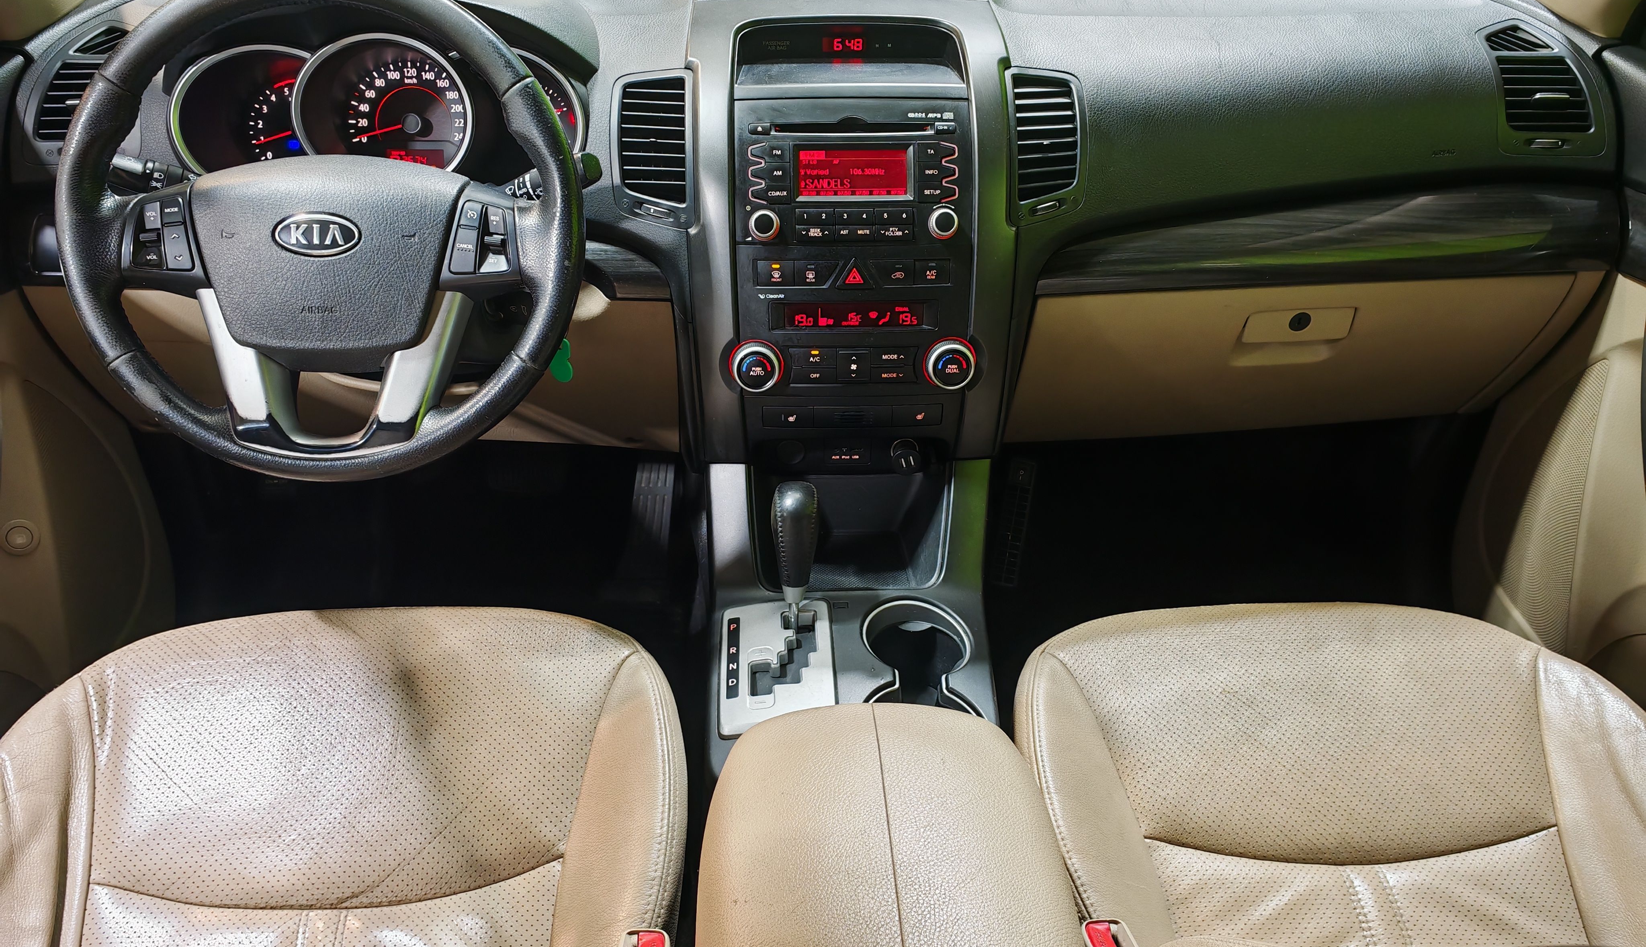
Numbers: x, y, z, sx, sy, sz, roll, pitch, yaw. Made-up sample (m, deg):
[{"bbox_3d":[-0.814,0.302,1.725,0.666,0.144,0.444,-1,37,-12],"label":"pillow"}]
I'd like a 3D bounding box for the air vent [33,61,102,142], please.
[{"bbox_3d":[-0.654,-0.331,1.141,0.092,0.072,0.040,-5,14,-10],"label":"air vent"}]

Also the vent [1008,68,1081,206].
[{"bbox_3d":[0.199,-0.305,1.172,0.065,0.115,0.040,-3,10,-7],"label":"vent"}]

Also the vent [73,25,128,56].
[{"bbox_3d":[-0.642,-0.388,1.160,0.068,0.032,0.030,-5,4,-10],"label":"vent"}]

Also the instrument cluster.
[{"bbox_3d":[-0.390,-0.313,1.145,0.358,0.150,0.080,-1,9,-3],"label":"instrument cluster"}]

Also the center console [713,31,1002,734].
[{"bbox_3d":[0.020,-0.096,1.098,0.235,0.510,0.480,-1,28,-3],"label":"center console"}]

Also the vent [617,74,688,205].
[{"bbox_3d":[-0.152,-0.300,1.157,0.065,0.115,0.040,1,10,1],"label":"vent"}]

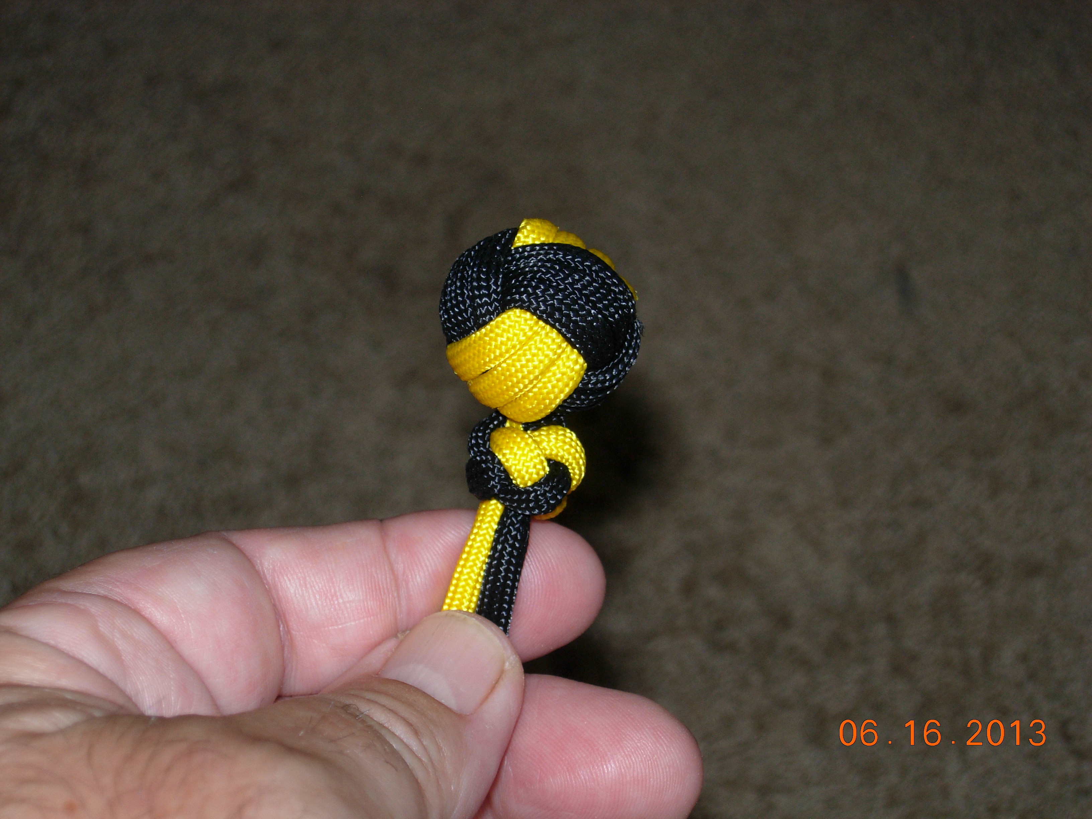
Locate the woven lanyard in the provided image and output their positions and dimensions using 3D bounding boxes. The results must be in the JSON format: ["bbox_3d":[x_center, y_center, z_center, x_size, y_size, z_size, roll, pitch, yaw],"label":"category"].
[{"bbox_3d":[-0.003,0.003,0.357,0.026,0.025,0.057,8,97,0],"label":"woven lanyard"}]

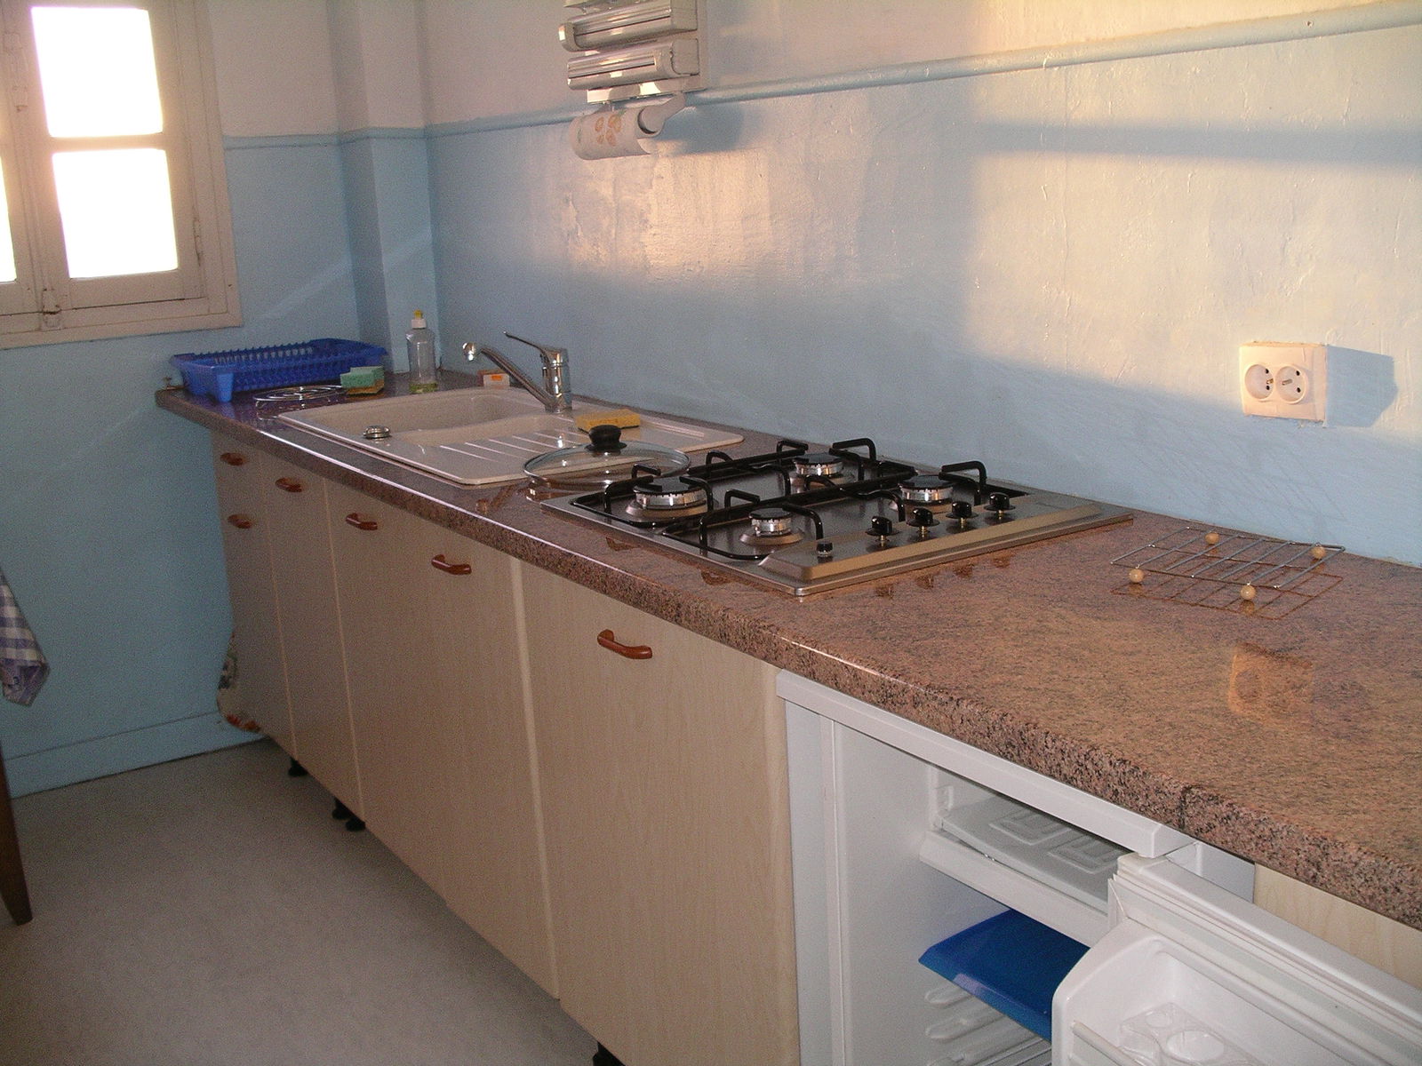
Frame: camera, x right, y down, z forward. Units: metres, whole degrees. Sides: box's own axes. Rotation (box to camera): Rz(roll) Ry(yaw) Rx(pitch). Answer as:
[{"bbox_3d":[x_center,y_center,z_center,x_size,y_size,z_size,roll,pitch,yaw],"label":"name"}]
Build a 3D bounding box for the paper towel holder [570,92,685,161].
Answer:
[{"bbox_3d":[-0.145,-0.718,2.693,0.120,0.101,0.240,-11,16,-31],"label":"paper towel holder"}]

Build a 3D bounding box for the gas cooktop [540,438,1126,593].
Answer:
[{"bbox_3d":[0.141,-0.051,1.995,0.507,0.060,0.600,-11,16,-31],"label":"gas cooktop"}]

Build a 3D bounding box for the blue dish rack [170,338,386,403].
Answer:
[{"bbox_3d":[-1.007,-0.382,3.554,0.385,0.085,0.380,-11,16,-31],"label":"blue dish rack"}]

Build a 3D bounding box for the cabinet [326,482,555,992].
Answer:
[{"bbox_3d":[-0.214,0.236,2.626,0.580,0.686,0.786,-11,16,-31],"label":"cabinet"}]

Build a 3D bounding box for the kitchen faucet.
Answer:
[{"bbox_3d":[-0.364,-0.302,2.889,0.210,0.160,0.050,-11,16,-31],"label":"kitchen faucet"}]

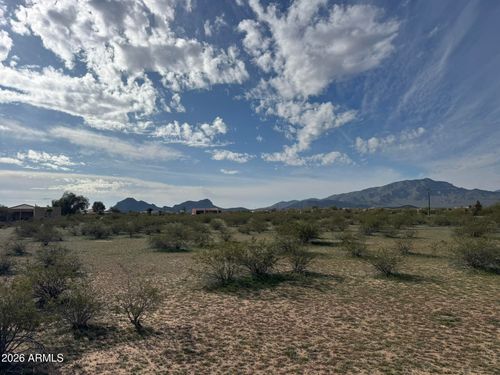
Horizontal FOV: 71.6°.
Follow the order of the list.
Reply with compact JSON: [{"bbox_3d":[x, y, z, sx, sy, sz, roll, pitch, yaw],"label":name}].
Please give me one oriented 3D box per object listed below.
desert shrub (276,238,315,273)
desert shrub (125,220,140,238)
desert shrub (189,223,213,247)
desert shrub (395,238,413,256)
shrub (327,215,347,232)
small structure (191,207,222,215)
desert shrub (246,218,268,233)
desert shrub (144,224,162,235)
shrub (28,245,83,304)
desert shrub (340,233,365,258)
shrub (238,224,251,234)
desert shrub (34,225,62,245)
[{"bbox_3d":[1.303,1.941,9.962,1.060,0.920,0.980,0,-4,0],"label":"desert shrub"},{"bbox_3d":[-7.554,2.686,22.313,1.007,1.120,0.927,-1,-4,0],"label":"desert shrub"},{"bbox_3d":[-2.388,2.255,16.729,1.132,1.126,1.042,-1,-4,0],"label":"desert shrub"},{"bbox_3d":[5.616,2.172,12.712,0.646,0.599,0.594,-1,-4,0],"label":"desert shrub"},{"bbox_3d":[7.027,2.888,27.886,1.710,1.350,1.590,0,-4,0],"label":"shrub"},{"bbox_3d":[-15.131,8.710,124.994,10.800,3.000,7.000,0,-4,0],"label":"small structure"},{"bbox_3d":[0.602,3.048,27.875,1.710,1.030,1.590,0,-4,0],"label":"desert shrub"},{"bbox_3d":[-7.182,3.120,25.818,1.312,0.726,1.207,-1,-4,0],"label":"desert shrub"},{"bbox_3d":[-3.755,1.661,6.696,1.040,1.050,0.970,0,-4,0],"label":"shrub"},{"bbox_3d":[3.720,2.062,12.625,0.997,0.841,0.917,-1,-4,0],"label":"desert shrub"},{"bbox_3d":[-0.404,3.080,25.457,0.850,0.650,0.790,0,-4,0],"label":"shrub"},{"bbox_3d":[-10.339,2.420,17.822,1.390,0.980,1.300,0,-4,0],"label":"desert shrub"}]

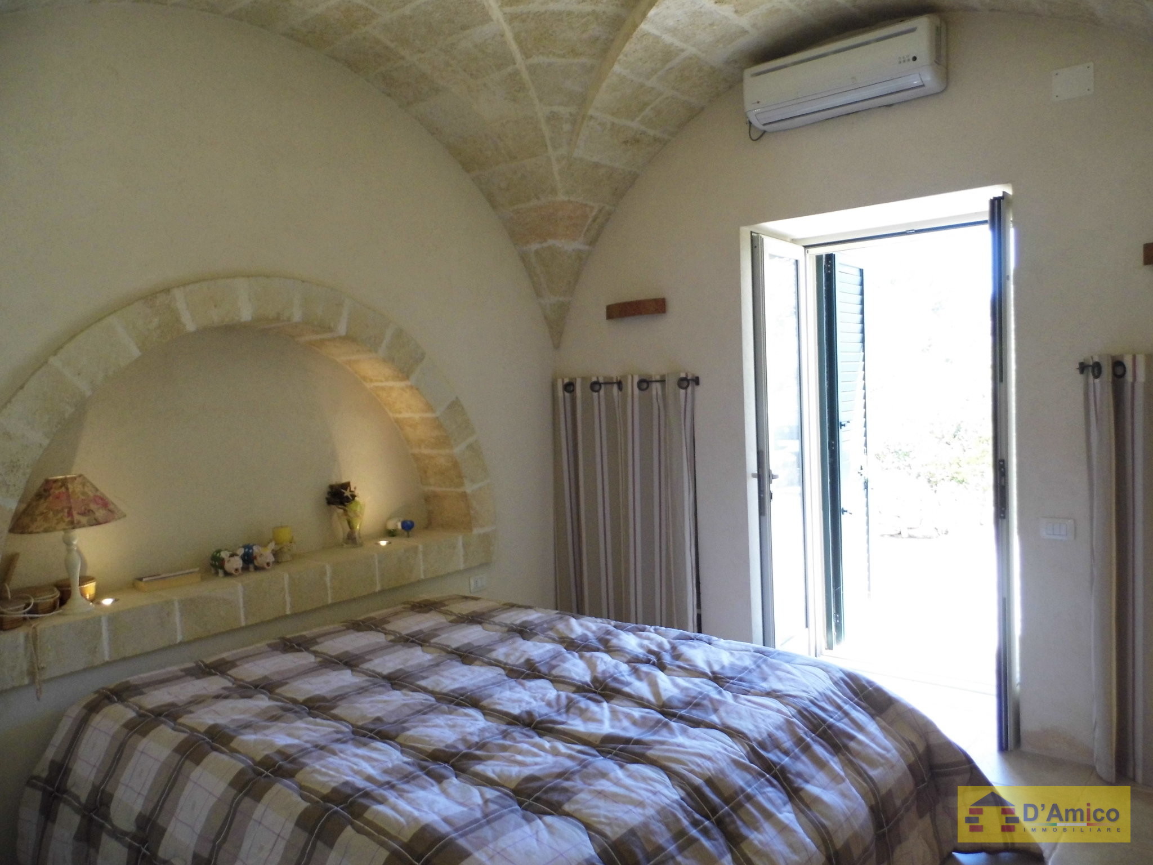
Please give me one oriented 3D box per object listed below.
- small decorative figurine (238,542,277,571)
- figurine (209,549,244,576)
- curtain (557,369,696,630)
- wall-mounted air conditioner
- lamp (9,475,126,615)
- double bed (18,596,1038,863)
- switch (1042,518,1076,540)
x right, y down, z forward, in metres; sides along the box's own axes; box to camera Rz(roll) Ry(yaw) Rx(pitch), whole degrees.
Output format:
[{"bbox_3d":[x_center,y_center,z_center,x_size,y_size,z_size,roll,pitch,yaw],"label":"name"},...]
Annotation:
[{"bbox_3d":[-1.410,0.545,3.670,0.132,0.110,0.088,-1,3,19],"label":"small decorative figurine"},{"bbox_3d":[-1.506,0.559,3.584,0.118,0.098,0.080,-1,3,19],"label":"figurine"},{"bbox_3d":[0.274,0.503,4.504,0.920,1.595,0.100,0,4,39],"label":"curtain"},{"bbox_3d":[1.142,-1.527,3.598,0.814,0.262,0.200,0,4,39],"label":"wall-mounted air conditioner"},{"bbox_3d":[-1.835,0.407,3.024,0.355,0.490,0.355,0,4,39],"label":"lamp"},{"bbox_3d":[-0.182,1.150,2.743,2.479,0.533,1.998,0,4,39],"label":"double bed"},{"bbox_3d":[1.891,0.381,3.272,0.113,0.084,0.012,0,4,39],"label":"switch"}]

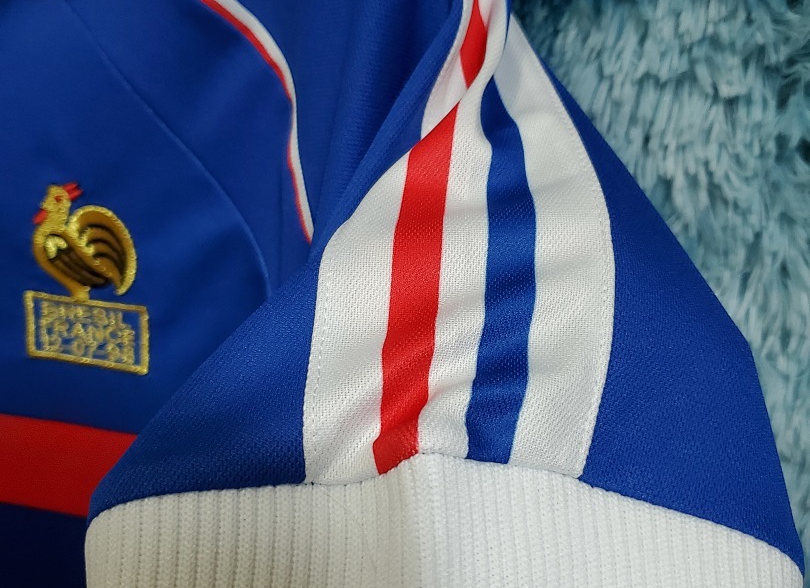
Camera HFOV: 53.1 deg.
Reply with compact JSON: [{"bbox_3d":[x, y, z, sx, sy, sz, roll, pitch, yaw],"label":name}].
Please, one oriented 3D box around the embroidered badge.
[{"bbox_3d":[-0.148,-0.007,0.378,0.063,0.089,0.004,9,16,6],"label":"embroidered badge"}]

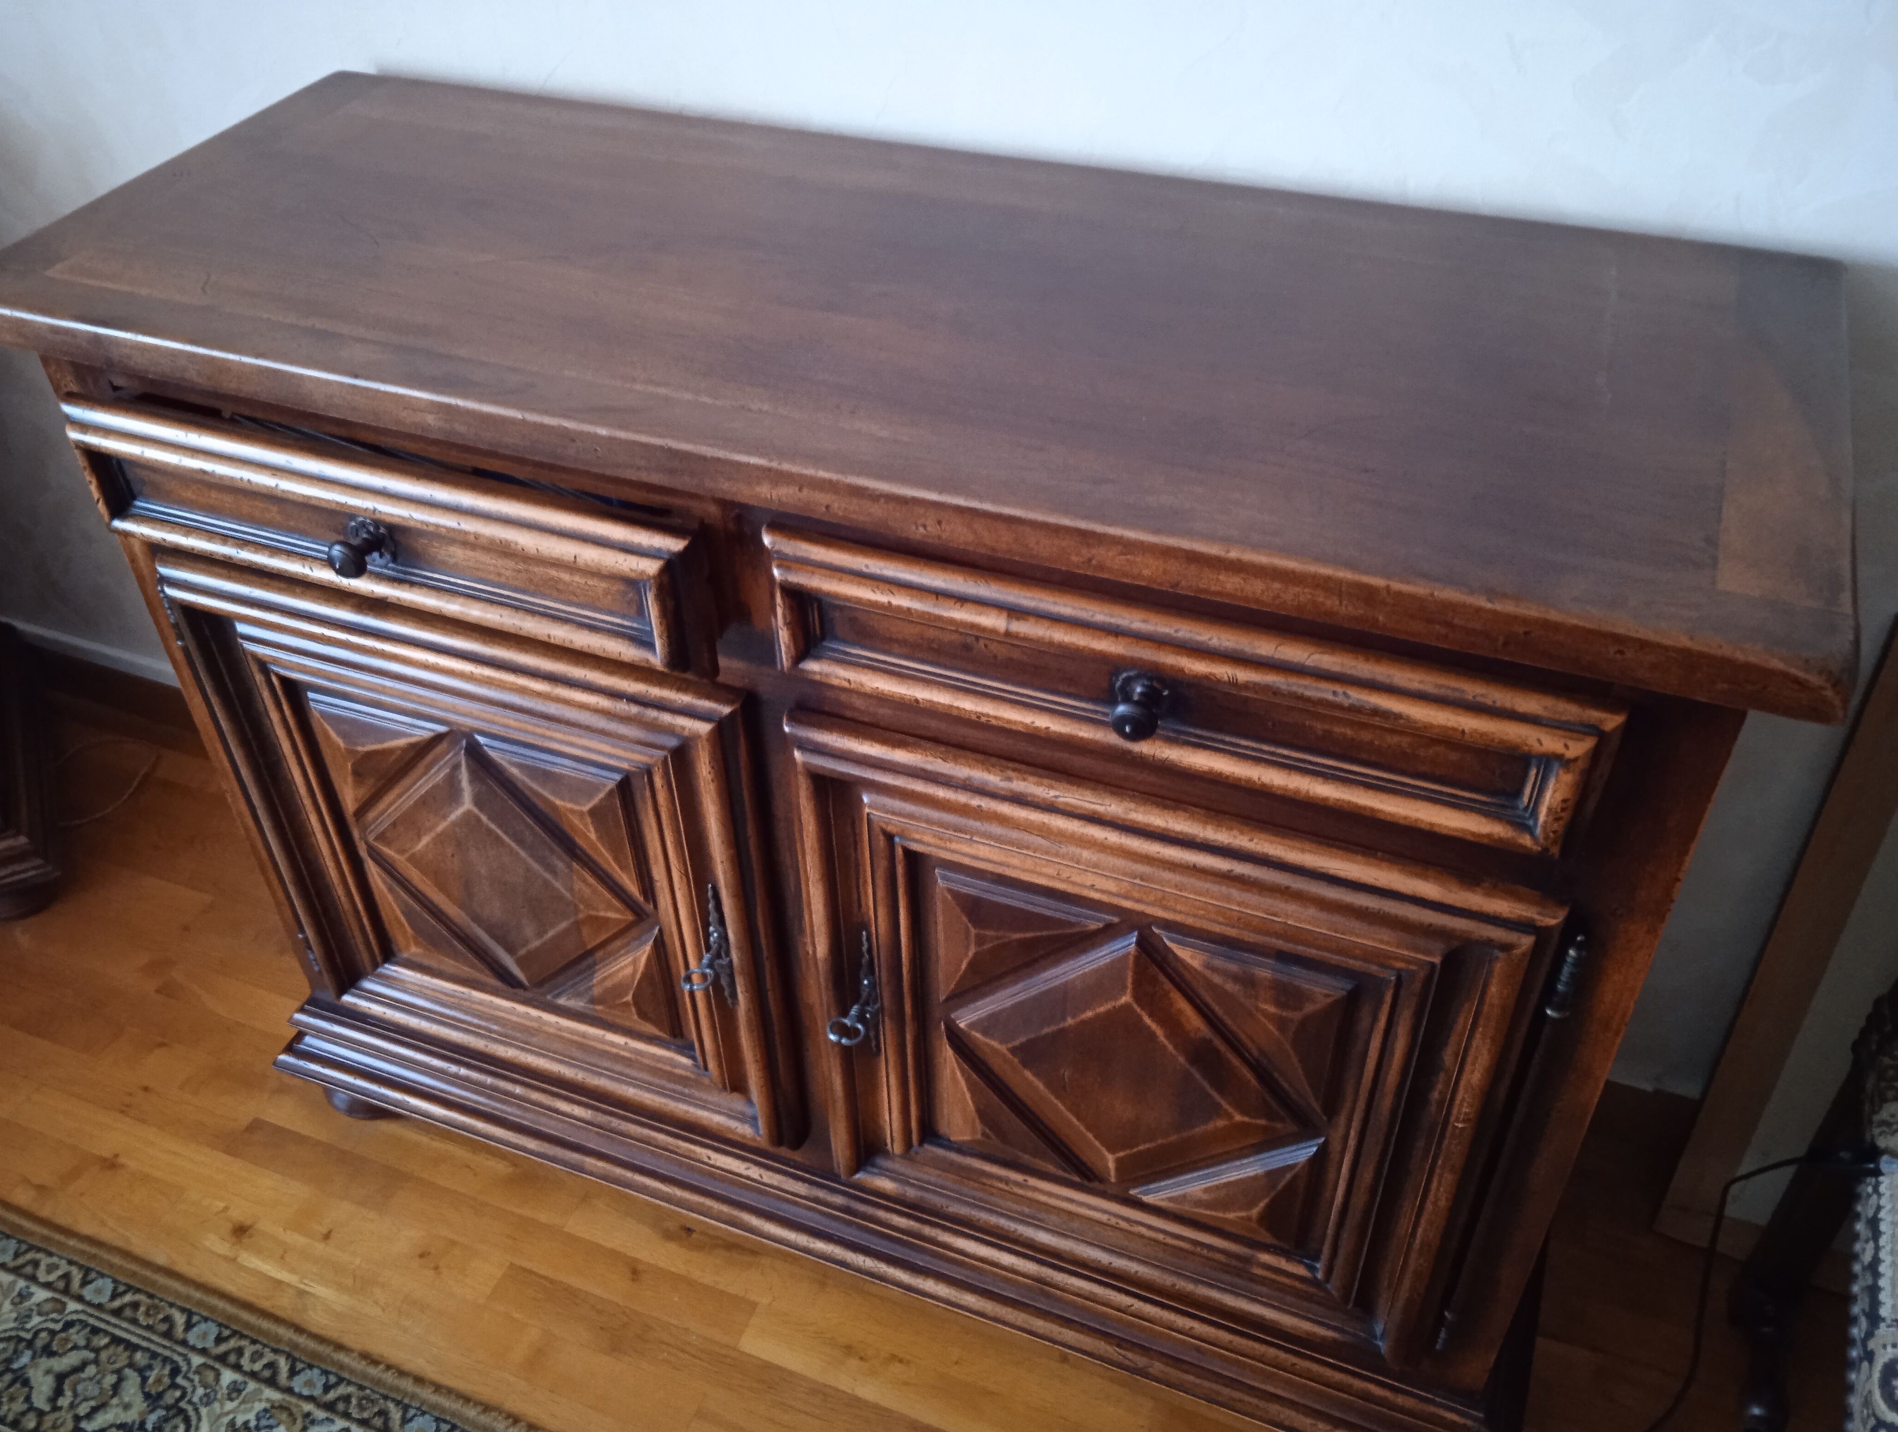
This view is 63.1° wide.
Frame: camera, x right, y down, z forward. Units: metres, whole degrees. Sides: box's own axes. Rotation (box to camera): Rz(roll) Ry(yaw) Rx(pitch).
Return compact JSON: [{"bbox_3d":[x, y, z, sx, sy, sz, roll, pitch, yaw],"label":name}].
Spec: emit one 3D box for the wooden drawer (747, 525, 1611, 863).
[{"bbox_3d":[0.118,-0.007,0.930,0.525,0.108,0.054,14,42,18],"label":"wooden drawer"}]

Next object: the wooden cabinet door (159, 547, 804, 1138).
[{"bbox_3d":[-0.395,0.133,1.361,0.541,0.525,0.044,14,42,18],"label":"wooden cabinet door"}]

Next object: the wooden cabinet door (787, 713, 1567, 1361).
[{"bbox_3d":[0.138,0.260,1.177,0.522,0.515,0.044,14,42,18],"label":"wooden cabinet door"}]

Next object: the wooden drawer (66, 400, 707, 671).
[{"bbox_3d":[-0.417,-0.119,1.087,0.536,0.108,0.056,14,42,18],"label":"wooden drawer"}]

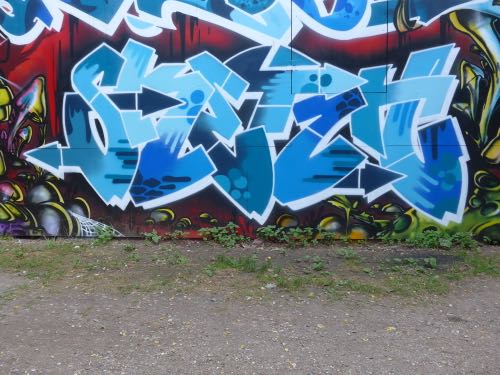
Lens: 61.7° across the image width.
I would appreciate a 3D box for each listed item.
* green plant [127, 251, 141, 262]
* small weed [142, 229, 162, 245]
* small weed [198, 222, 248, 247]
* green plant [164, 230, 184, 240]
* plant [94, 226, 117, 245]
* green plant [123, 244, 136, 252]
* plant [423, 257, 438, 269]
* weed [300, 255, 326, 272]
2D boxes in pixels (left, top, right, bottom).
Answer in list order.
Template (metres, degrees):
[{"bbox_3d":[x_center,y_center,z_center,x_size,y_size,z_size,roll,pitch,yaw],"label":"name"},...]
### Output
[{"bbox_3d":[-1.611,0.968,5.797,0.158,0.110,0.140,0,4,5],"label":"green plant"},{"bbox_3d":[-1.659,0.833,7.138,0.289,0.238,0.240,0,4,5],"label":"small weed"},{"bbox_3d":[-0.426,0.786,6.930,0.809,0.350,0.504,0,4,5],"label":"small weed"},{"bbox_3d":[-1.333,0.837,7.312,0.354,0.139,0.221,0,4,5],"label":"green plant"},{"bbox_3d":[-2.468,0.818,7.164,0.297,0.273,0.247,0,4,5],"label":"plant"},{"bbox_3d":[-1.840,0.931,6.401,0.174,0.093,0.154,0,4,5],"label":"green plant"},{"bbox_3d":[2.326,0.966,5.401,0.162,0.125,0.143,0,4,5],"label":"plant"},{"bbox_3d":[0.814,0.961,5.311,0.301,0.169,0.266,0,4,5],"label":"weed"}]

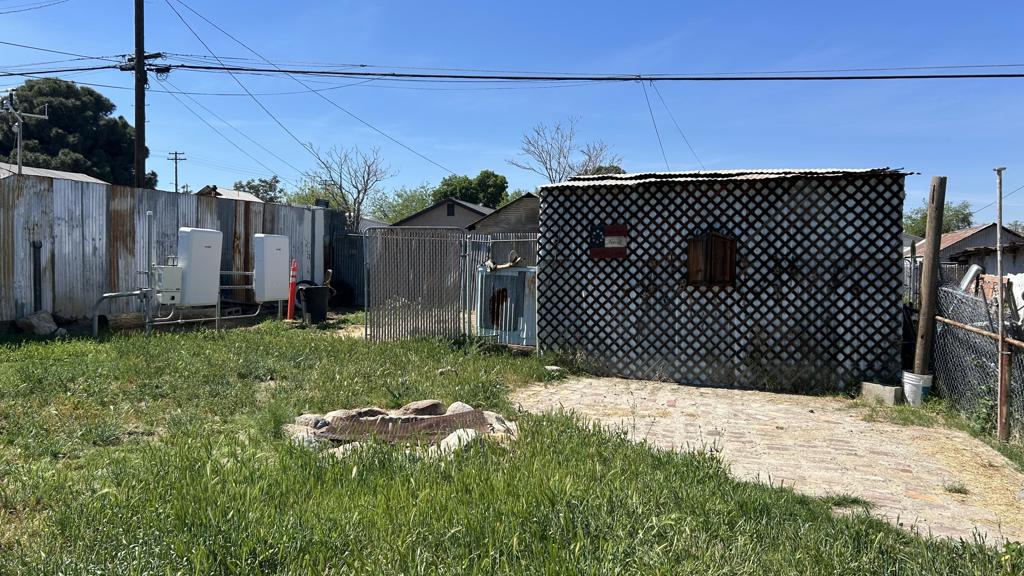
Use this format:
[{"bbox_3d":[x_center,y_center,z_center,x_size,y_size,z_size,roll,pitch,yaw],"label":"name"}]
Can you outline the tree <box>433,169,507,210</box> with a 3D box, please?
[{"bbox_3d":[-2.279,-3.209,42.088,4.260,6.526,3.823,0,2,-3],"label":"tree"}]

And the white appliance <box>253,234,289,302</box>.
[{"bbox_3d":[-4.183,-0.338,13.350,0.250,1.130,0.720,1,2,16],"label":"white appliance"}]

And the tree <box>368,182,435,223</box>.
[{"bbox_3d":[-6.046,-2.862,42.078,3.932,5.801,3.550,0,2,-8],"label":"tree"}]

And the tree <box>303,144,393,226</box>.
[{"bbox_3d":[-5.049,-2.025,24.066,2.808,4.908,2.496,0,2,-12],"label":"tree"}]

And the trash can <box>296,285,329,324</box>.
[{"bbox_3d":[-3.458,0.294,13.500,0.530,0.700,0.530,0,2,0],"label":"trash can"}]

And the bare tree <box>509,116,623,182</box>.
[{"bbox_3d":[1.694,-2.523,25.082,3.706,6.105,3.088,0,2,4],"label":"bare tree"}]

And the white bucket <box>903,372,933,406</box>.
[{"bbox_3d":[4.276,1.072,8.100,0.305,0.370,0.305,1,2,20],"label":"white bucket"}]

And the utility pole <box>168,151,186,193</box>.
[{"bbox_3d":[-38.302,-8.379,88.195,2.200,14.484,0.350,0,2,-9],"label":"utility pole"}]

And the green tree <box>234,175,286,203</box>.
[{"bbox_3d":[-14.728,-3.360,45.089,3.511,6.565,3.394,0,2,-18],"label":"green tree"}]

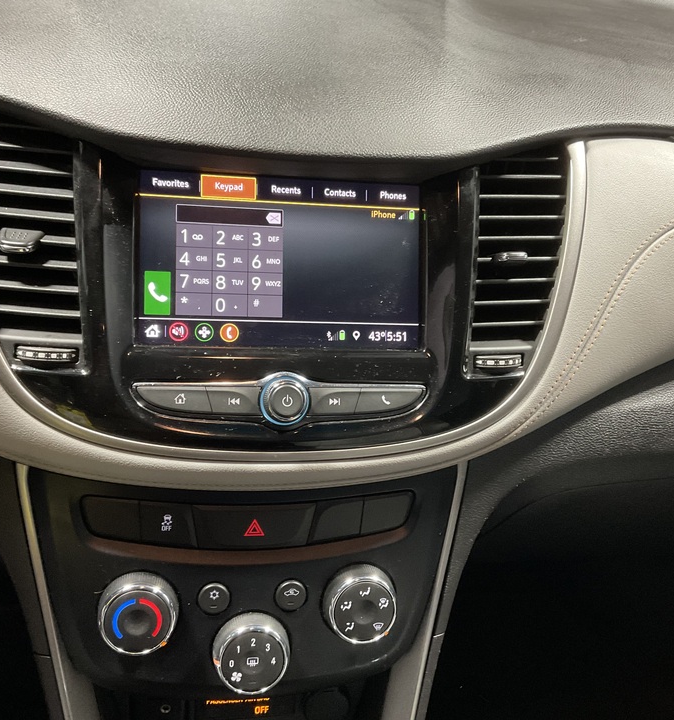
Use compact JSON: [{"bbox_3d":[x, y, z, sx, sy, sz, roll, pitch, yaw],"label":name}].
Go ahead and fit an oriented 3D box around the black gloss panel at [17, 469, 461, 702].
[{"bbox_3d":[-0.056,0.147,0.552,0.295,0.147,0.055,1,3,-12],"label":"black gloss panel"}]

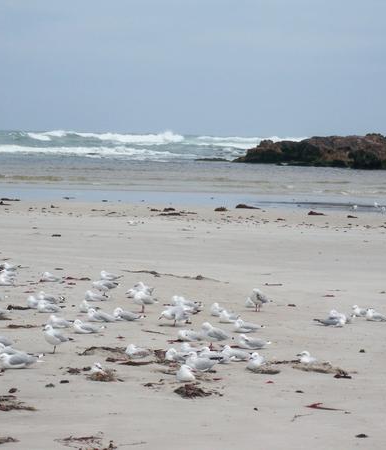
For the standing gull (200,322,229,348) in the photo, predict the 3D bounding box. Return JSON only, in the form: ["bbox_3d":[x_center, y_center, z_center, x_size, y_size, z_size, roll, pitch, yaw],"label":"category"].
[{"bbox_3d":[0.246,1.174,19.232,0.360,0.285,0.140,0,3,-26],"label":"standing gull"}]

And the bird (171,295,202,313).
[{"bbox_3d":[-0.088,1.002,23.375,0.370,0.199,0.140,0,3,-28],"label":"bird"}]

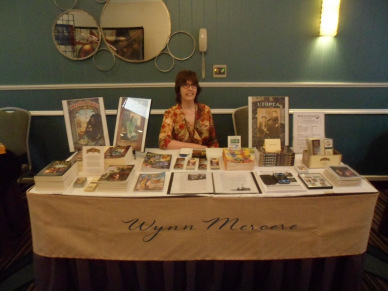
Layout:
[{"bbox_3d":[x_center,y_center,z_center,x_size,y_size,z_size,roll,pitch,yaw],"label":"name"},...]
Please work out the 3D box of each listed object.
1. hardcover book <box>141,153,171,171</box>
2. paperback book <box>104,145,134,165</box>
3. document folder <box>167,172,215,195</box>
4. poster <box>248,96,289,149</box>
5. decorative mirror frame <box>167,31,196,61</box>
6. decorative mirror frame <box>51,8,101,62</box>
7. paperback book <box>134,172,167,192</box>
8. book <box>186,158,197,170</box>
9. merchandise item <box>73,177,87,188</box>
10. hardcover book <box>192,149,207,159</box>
[{"bbox_3d":[-0.242,0.113,1.958,0.185,0.020,0.265,-1,17,-1],"label":"hardcover book"},{"bbox_3d":[-0.509,0.078,1.976,0.155,0.078,0.240,-1,17,-3],"label":"paperback book"},{"bbox_3d":[-0.011,0.210,1.643,0.242,0.015,0.291,-1,17,2],"label":"document folder"},{"bbox_3d":[0.560,-0.157,2.191,0.305,0.410,0.020,0,2,0],"label":"poster"},{"bbox_3d":[-0.119,-0.965,2.827,0.280,0.285,0.025,0,16,0],"label":"decorative mirror frame"},{"bbox_3d":[-1.099,-1.036,2.742,0.465,0.465,0.030,0,17,1],"label":"decorative mirror frame"},{"bbox_3d":[-0.241,0.207,1.629,0.150,0.012,0.240,-1,17,-2],"label":"paperback book"},{"bbox_3d":[-0.012,0.123,1.905,0.056,0.015,0.178,1,17,4],"label":"book"},{"bbox_3d":[-0.630,0.207,1.621,0.052,0.017,0.093,-3,17,-10],"label":"merchandise item"},{"bbox_3d":[0.043,0.061,2.127,0.100,0.015,0.205,0,17,2],"label":"hardcover book"}]

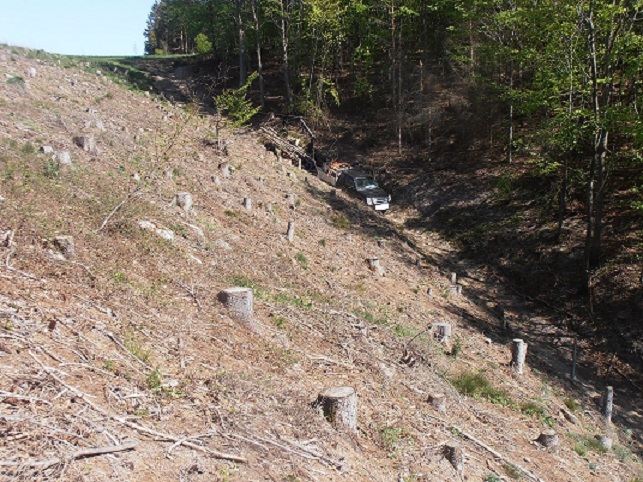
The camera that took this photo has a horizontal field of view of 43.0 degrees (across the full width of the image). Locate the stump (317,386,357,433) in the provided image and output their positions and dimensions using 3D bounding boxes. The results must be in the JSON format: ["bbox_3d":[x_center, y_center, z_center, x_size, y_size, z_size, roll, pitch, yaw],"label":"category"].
[{"bbox_3d":[0.162,1.824,8.847,0.406,0.377,0.406,0,9,0],"label":"stump"}]

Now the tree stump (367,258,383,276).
[{"bbox_3d":[1.253,0.632,19.500,0.310,0.370,0.310,0,5,0],"label":"tree stump"}]

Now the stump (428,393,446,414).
[{"bbox_3d":[1.454,2.022,10.200,0.200,0.230,0.200,0,5,0],"label":"stump"}]

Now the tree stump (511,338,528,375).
[{"bbox_3d":[5.034,2.936,20.777,0.392,0.836,0.392,0,9,0],"label":"tree stump"}]

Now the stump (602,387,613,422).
[{"bbox_3d":[4.934,2.801,14.000,0.110,0.600,0.110,0,5,0],"label":"stump"}]

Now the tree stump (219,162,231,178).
[{"bbox_3d":[-3.218,-2.339,27.108,0.380,0.502,0.380,0,9,0],"label":"tree stump"}]

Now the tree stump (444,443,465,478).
[{"bbox_3d":[1.356,2.224,8.300,0.190,0.290,0.190,0,5,0],"label":"tree stump"}]

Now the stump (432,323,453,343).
[{"bbox_3d":[2.800,2.117,18.909,0.437,0.357,0.437,0,9,0],"label":"stump"}]

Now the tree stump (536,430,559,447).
[{"bbox_3d":[3.908,3.398,14.133,0.335,0.196,0.335,0,9,0],"label":"tree stump"}]

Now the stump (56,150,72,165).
[{"bbox_3d":[-5.889,-1.921,18.800,0.290,0.290,0.290,0,5,0],"label":"stump"}]

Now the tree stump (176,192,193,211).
[{"bbox_3d":[-2.838,-0.818,16.931,0.319,0.338,0.319,0,9,0],"label":"tree stump"}]

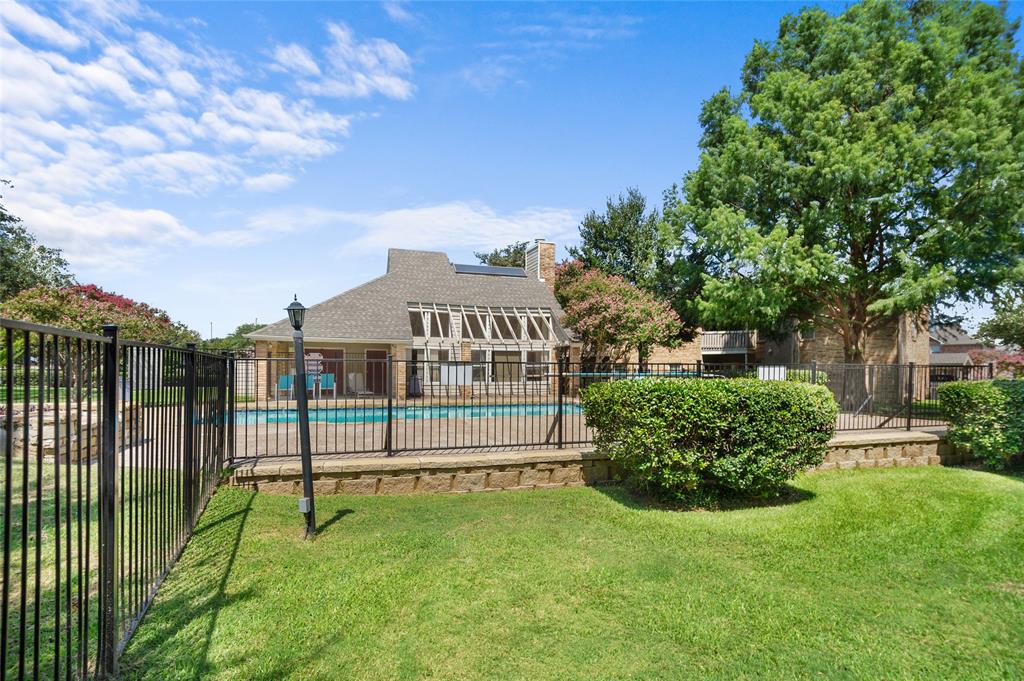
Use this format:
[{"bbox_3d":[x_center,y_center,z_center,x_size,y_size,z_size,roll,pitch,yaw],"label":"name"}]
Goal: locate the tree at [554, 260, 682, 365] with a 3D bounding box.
[{"bbox_3d":[4.750,-0.450,21.800,5.400,6.100,5.200,0,-2,0],"label":"tree"}]

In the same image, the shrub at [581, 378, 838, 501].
[{"bbox_3d":[2.470,1.200,6.200,3.050,1.450,1.800,1,-2,-12],"label":"shrub"}]

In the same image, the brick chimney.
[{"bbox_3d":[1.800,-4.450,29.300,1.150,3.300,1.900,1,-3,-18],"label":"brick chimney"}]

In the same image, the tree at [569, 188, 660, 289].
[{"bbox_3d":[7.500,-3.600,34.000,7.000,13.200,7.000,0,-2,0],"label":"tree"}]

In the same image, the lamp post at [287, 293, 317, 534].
[{"bbox_3d":[-1.775,0.655,4.120,0.210,2.070,0.210,-3,-2,0],"label":"lamp post"}]

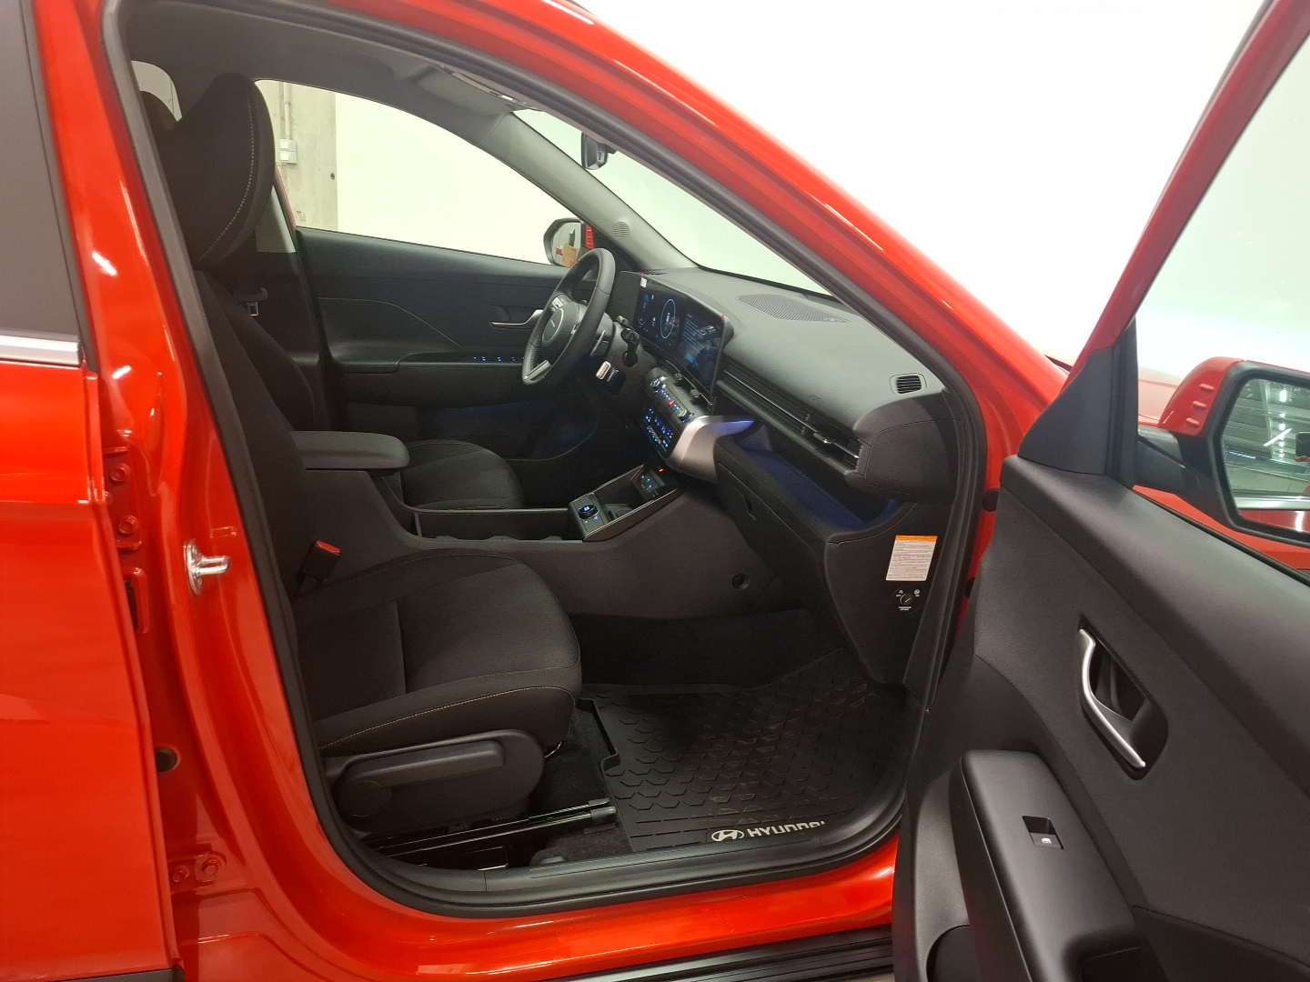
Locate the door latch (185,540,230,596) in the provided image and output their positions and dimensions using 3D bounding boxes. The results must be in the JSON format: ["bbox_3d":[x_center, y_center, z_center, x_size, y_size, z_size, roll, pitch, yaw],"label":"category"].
[{"bbox_3d":[-0.433,0.073,0.843,0.040,0.051,0.028,-3,23,-27],"label":"door latch"}]

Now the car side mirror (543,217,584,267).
[{"bbox_3d":[-0.243,-0.731,2.568,0.140,0.165,0.220,-4,23,-30],"label":"car side mirror"}]

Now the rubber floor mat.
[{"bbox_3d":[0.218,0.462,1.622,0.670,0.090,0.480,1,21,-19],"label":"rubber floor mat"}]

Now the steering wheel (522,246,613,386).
[{"bbox_3d":[-0.192,-0.396,2.060,0.110,0.370,0.370,27,11,-26],"label":"steering wheel"}]

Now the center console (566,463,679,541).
[{"bbox_3d":[-0.068,0.013,1.853,0.220,0.140,0.170,1,21,-19],"label":"center console"}]

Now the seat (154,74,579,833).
[{"bbox_3d":[-0.443,-0.034,1.278,0.770,1.010,0.540,1,21,-19],"label":"seat"}]

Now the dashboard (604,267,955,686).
[{"bbox_3d":[0.300,-0.172,1.902,0.620,0.480,1.420,1,21,-19],"label":"dashboard"}]

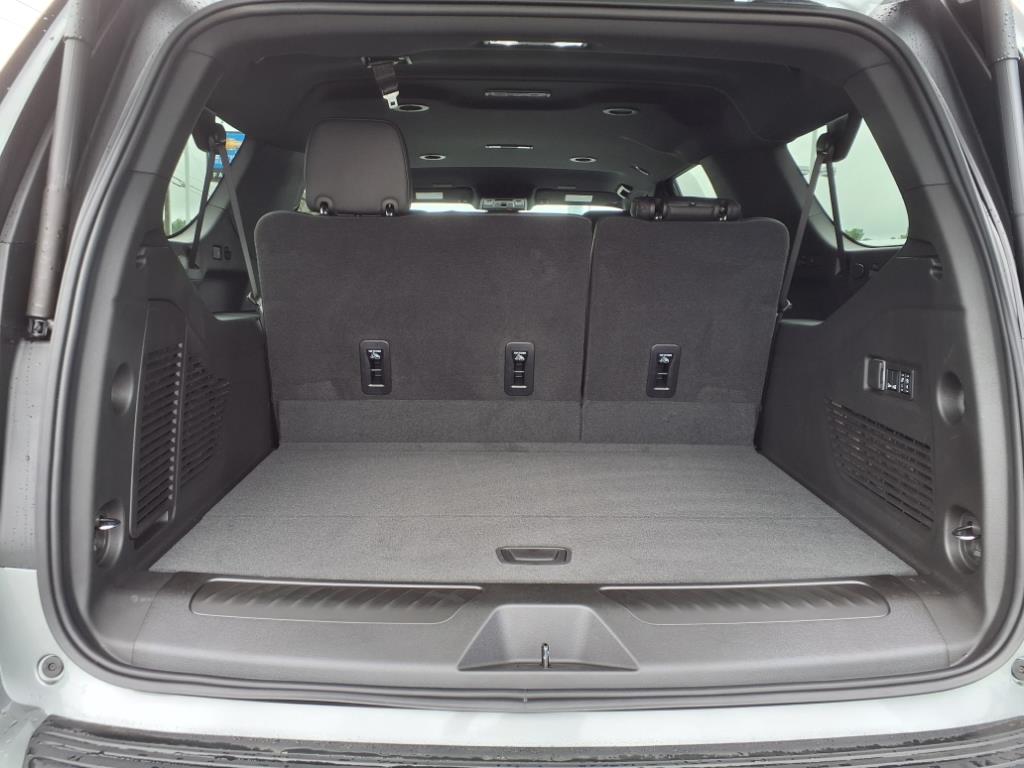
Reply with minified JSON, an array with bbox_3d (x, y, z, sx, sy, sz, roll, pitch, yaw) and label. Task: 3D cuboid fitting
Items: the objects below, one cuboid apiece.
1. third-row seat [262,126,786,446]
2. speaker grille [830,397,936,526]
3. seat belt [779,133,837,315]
[{"bbox_3d":[0.019,-0.266,2.221,1.270,0.820,0.660,0,11,-2],"label":"third-row seat"},{"bbox_3d":[0.693,0.136,1.538,0.030,0.135,0.415,0,11,-2],"label":"speaker grille"},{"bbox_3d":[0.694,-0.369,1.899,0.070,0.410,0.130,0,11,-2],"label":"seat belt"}]

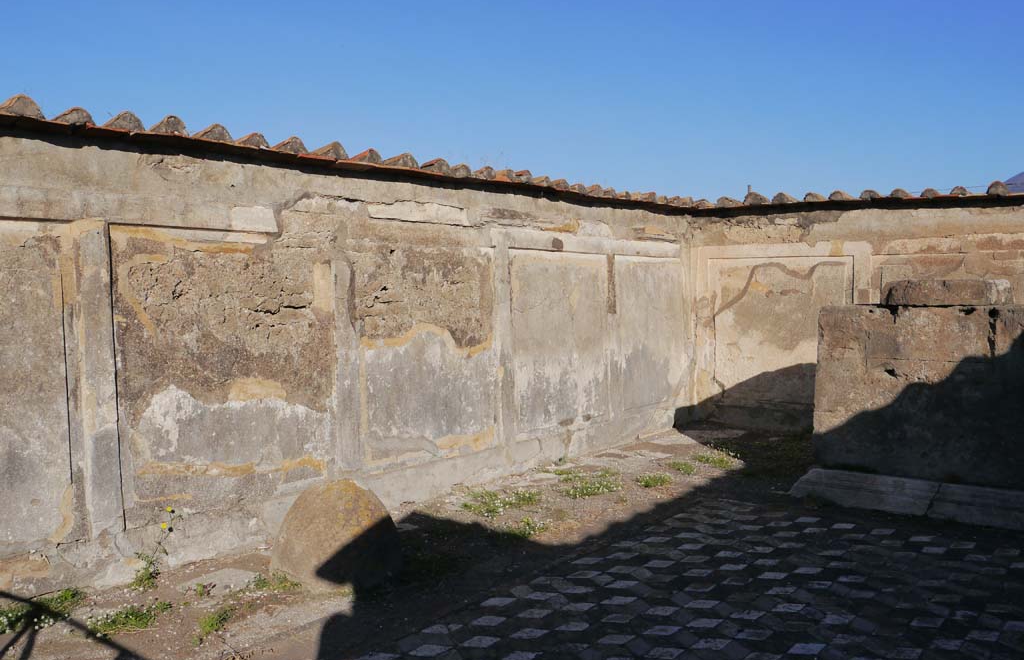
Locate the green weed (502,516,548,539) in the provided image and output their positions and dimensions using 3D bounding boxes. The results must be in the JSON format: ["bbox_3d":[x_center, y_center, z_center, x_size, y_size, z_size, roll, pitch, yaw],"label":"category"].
[{"bbox_3d":[0.090,1.308,5.543,0.308,0.107,0.231,0,3,1],"label":"green weed"}]

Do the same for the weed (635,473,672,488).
[{"bbox_3d":[1.171,1.234,6.860,0.310,0.097,0.248,0,3,10],"label":"weed"}]

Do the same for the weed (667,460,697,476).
[{"bbox_3d":[1.485,1.203,7.258,0.258,0.112,0.219,0,3,12],"label":"weed"}]

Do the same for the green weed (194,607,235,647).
[{"bbox_3d":[-1.426,1.398,3.968,0.180,0.117,0.288,-2,3,-20],"label":"green weed"}]

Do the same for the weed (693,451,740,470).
[{"bbox_3d":[1.847,1.170,7.523,0.406,0.143,0.304,0,3,14],"label":"weed"}]

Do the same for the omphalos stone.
[{"bbox_3d":[-1.035,1.149,4.861,0.745,0.515,0.745,-1,3,-12],"label":"omphalos stone"}]

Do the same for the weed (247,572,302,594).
[{"bbox_3d":[-1.316,1.387,4.590,0.277,0.071,0.152,-1,3,-16],"label":"weed"}]

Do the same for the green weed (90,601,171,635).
[{"bbox_3d":[-1.883,1.401,4.081,0.367,0.108,0.220,-2,3,-25],"label":"green weed"}]

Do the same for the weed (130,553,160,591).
[{"bbox_3d":[-2.044,1.334,4.614,0.153,0.188,0.122,-2,3,-24],"label":"weed"}]

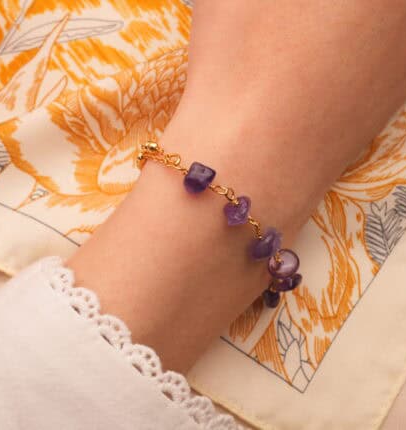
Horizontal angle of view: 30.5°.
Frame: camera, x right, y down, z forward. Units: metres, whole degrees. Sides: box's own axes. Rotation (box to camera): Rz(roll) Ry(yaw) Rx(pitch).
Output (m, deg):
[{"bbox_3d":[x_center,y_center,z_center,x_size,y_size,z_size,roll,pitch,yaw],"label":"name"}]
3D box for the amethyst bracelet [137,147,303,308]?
[{"bbox_3d":[0.004,0.003,0.237,0.063,0.047,0.014,38,69,6],"label":"amethyst bracelet"}]

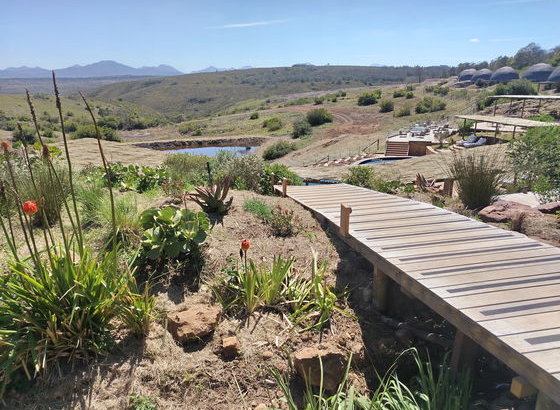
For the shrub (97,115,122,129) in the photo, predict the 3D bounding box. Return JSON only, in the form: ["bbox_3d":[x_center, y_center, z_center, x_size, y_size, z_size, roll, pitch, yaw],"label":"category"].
[{"bbox_3d":[-28.810,-14.023,66.000,4.000,2.500,3.600,-9,20,-22],"label":"shrub"}]

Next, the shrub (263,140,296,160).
[{"bbox_3d":[-0.153,-5.644,39.188,3.229,1.931,2.422,0,19,0],"label":"shrub"}]

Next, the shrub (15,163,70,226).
[{"bbox_3d":[-3.303,-0.146,5.400,0.760,0.760,0.720,-13,22,-31],"label":"shrub"}]

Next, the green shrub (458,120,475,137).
[{"bbox_3d":[19.692,-8.078,41.000,1.700,1.750,1.600,8,21,24],"label":"green shrub"}]

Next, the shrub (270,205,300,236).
[{"bbox_3d":[0.055,0.164,4.648,0.383,0.384,0.364,0,19,0],"label":"shrub"}]

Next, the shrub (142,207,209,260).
[{"bbox_3d":[-1.060,0.286,3.900,0.670,0.480,0.620,-6,19,-16],"label":"shrub"}]

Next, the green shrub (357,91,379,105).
[{"bbox_3d":[16.675,-20.227,73.601,4.068,2.472,3.458,0,19,0],"label":"green shrub"}]

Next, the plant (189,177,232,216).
[{"bbox_3d":[-0.967,-0.118,5.400,0.600,0.460,0.560,-5,19,-10],"label":"plant"}]

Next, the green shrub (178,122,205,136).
[{"bbox_3d":[-15.042,-12.967,65.635,4.285,2.259,3.214,0,19,0],"label":"green shrub"}]

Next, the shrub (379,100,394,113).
[{"bbox_3d":[18.102,-16.742,66.000,2.600,2.200,2.500,4,19,14],"label":"shrub"}]

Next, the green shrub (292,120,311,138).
[{"bbox_3d":[2.897,-9.851,50.000,2.500,2.100,2.400,0,19,3],"label":"green shrub"}]

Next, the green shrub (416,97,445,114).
[{"bbox_3d":[24.030,-15.887,62.000,4.900,2.400,3.800,6,20,20],"label":"green shrub"}]

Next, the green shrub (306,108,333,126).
[{"bbox_3d":[6.002,-13.447,59.000,3.900,2.500,3.600,1,19,6],"label":"green shrub"}]

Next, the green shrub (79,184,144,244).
[{"bbox_3d":[-2.030,0.078,4.540,0.686,0.683,0.617,0,19,0],"label":"green shrub"}]

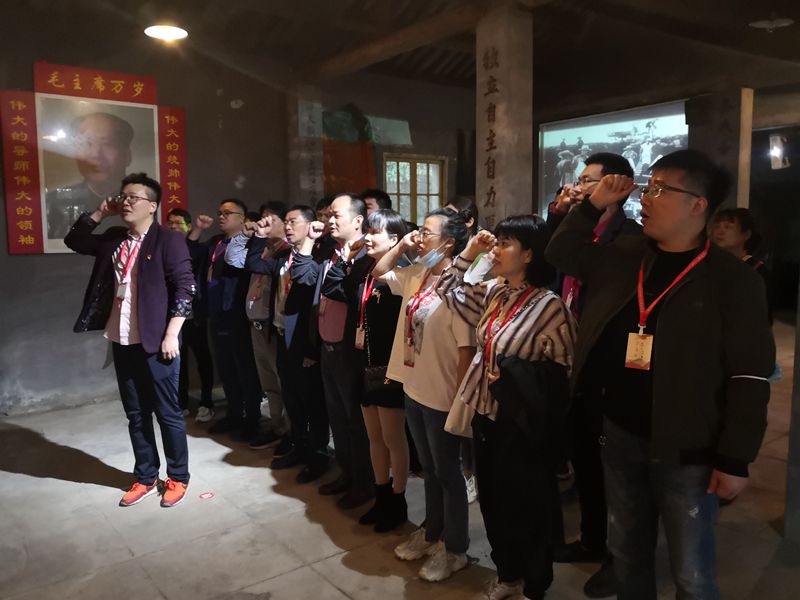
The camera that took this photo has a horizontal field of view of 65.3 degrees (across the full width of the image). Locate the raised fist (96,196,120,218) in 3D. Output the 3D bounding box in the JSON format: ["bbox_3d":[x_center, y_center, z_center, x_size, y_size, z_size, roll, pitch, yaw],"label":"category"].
[{"bbox_3d":[-1.598,-0.507,3.420,0.100,0.110,0.100,3,6,33],"label":"raised fist"}]

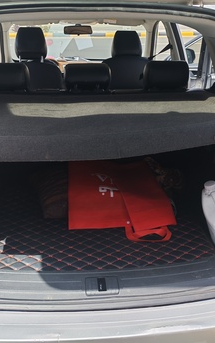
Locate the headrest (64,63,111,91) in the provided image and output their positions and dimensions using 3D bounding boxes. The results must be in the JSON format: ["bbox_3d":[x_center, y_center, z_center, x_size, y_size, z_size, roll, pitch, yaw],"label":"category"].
[{"bbox_3d":[-0.096,-0.471,1.757,0.220,0.145,0.120,-1,21,-5],"label":"headrest"}]

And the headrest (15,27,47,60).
[{"bbox_3d":[-0.561,-0.949,2.634,0.225,0.220,0.125,-1,21,-5],"label":"headrest"}]

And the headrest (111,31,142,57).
[{"bbox_3d":[0.148,-0.966,2.700,0.225,0.195,0.125,-1,21,-5],"label":"headrest"}]

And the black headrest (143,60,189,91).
[{"bbox_3d":[0.297,-0.480,1.794,0.217,0.147,0.120,-1,21,-5],"label":"black headrest"}]

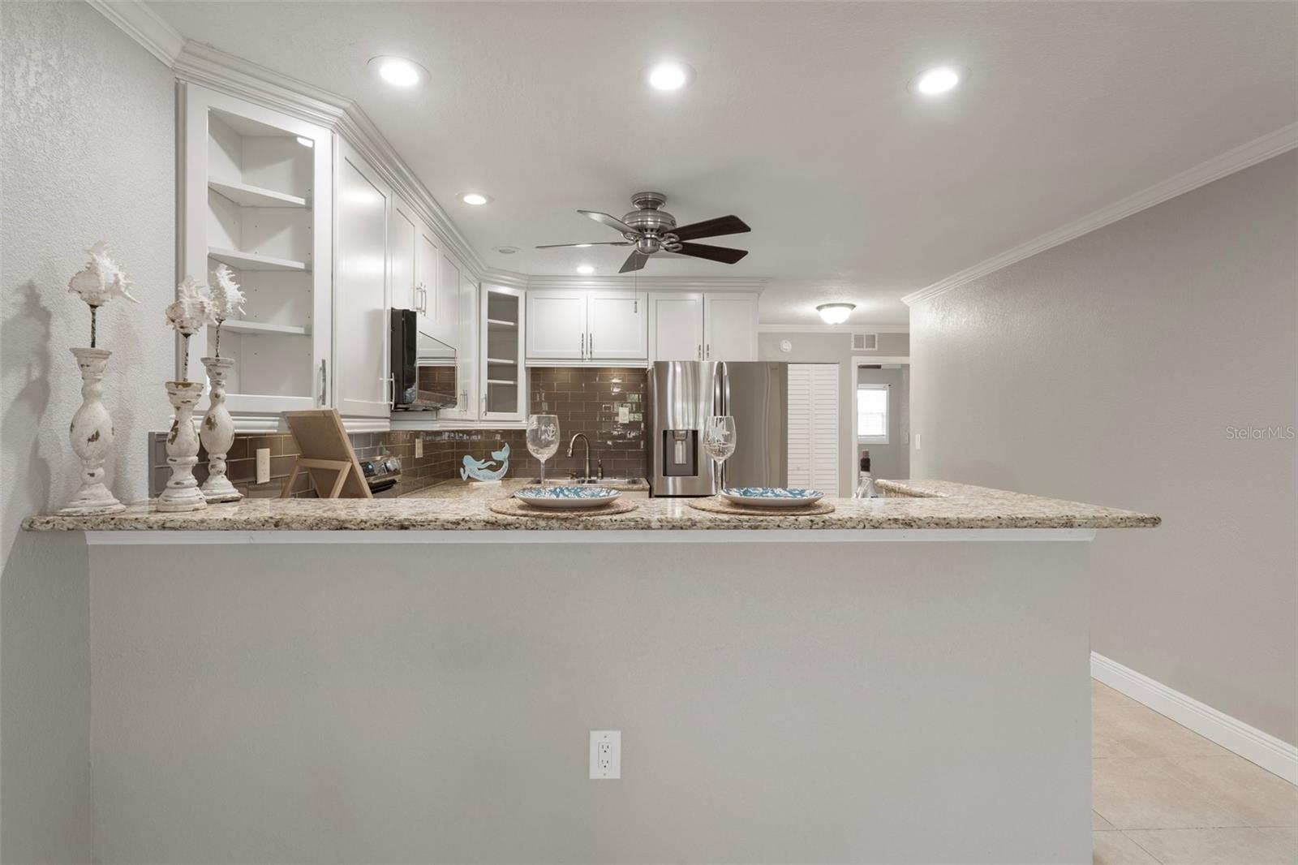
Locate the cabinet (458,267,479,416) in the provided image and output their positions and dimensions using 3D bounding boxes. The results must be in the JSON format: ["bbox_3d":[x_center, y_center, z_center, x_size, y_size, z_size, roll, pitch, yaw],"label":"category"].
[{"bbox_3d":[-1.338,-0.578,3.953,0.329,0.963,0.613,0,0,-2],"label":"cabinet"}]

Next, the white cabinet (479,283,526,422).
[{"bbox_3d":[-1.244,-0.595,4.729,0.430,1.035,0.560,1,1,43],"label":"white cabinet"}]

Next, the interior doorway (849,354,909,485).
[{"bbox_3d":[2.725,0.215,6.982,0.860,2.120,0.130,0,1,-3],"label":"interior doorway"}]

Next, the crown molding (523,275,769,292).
[{"bbox_3d":[-0.010,-1.102,4.547,1.819,0.100,0.065,0,0,-2],"label":"crown molding"}]

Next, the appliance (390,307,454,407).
[{"bbox_3d":[-1.273,-0.317,3.065,0.435,0.435,0.750,0,1,-3],"label":"appliance"}]

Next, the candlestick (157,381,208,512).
[{"bbox_3d":[-1.155,0.032,1.519,0.100,0.312,0.100,0,1,-3],"label":"candlestick"}]

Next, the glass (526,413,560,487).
[{"bbox_3d":[-0.282,0.068,1.638,0.090,0.226,0.090,0,1,-3],"label":"glass"}]

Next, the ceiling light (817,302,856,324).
[{"bbox_3d":[1.711,-1.065,5.604,0.350,0.174,0.350,0,0,-2],"label":"ceiling light"}]

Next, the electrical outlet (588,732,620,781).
[{"bbox_3d":[-0.113,0.837,1.585,0.079,0.124,0.009,0,0,-2],"label":"electrical outlet"}]

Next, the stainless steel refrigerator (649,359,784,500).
[{"bbox_3d":[0.470,0.412,4.510,0.913,1.780,0.794,0,0,-2],"label":"stainless steel refrigerator"}]

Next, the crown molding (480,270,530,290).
[{"bbox_3d":[-1.022,-1.105,4.376,0.390,0.098,0.080,0,0,-45],"label":"crown molding"}]

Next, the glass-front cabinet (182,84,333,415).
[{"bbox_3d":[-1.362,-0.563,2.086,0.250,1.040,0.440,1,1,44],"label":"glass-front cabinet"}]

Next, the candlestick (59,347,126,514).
[{"bbox_3d":[-1.331,-0.007,1.464,0.120,0.390,0.120,0,0,-2],"label":"candlestick"}]

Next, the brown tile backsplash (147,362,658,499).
[{"bbox_3d":[-0.714,-0.079,3.327,1.526,0.901,3.141,0,0,-2],"label":"brown tile backsplash"}]

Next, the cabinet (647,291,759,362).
[{"bbox_3d":[0.413,-0.801,4.949,0.876,0.600,0.330,0,1,-3],"label":"cabinet"}]

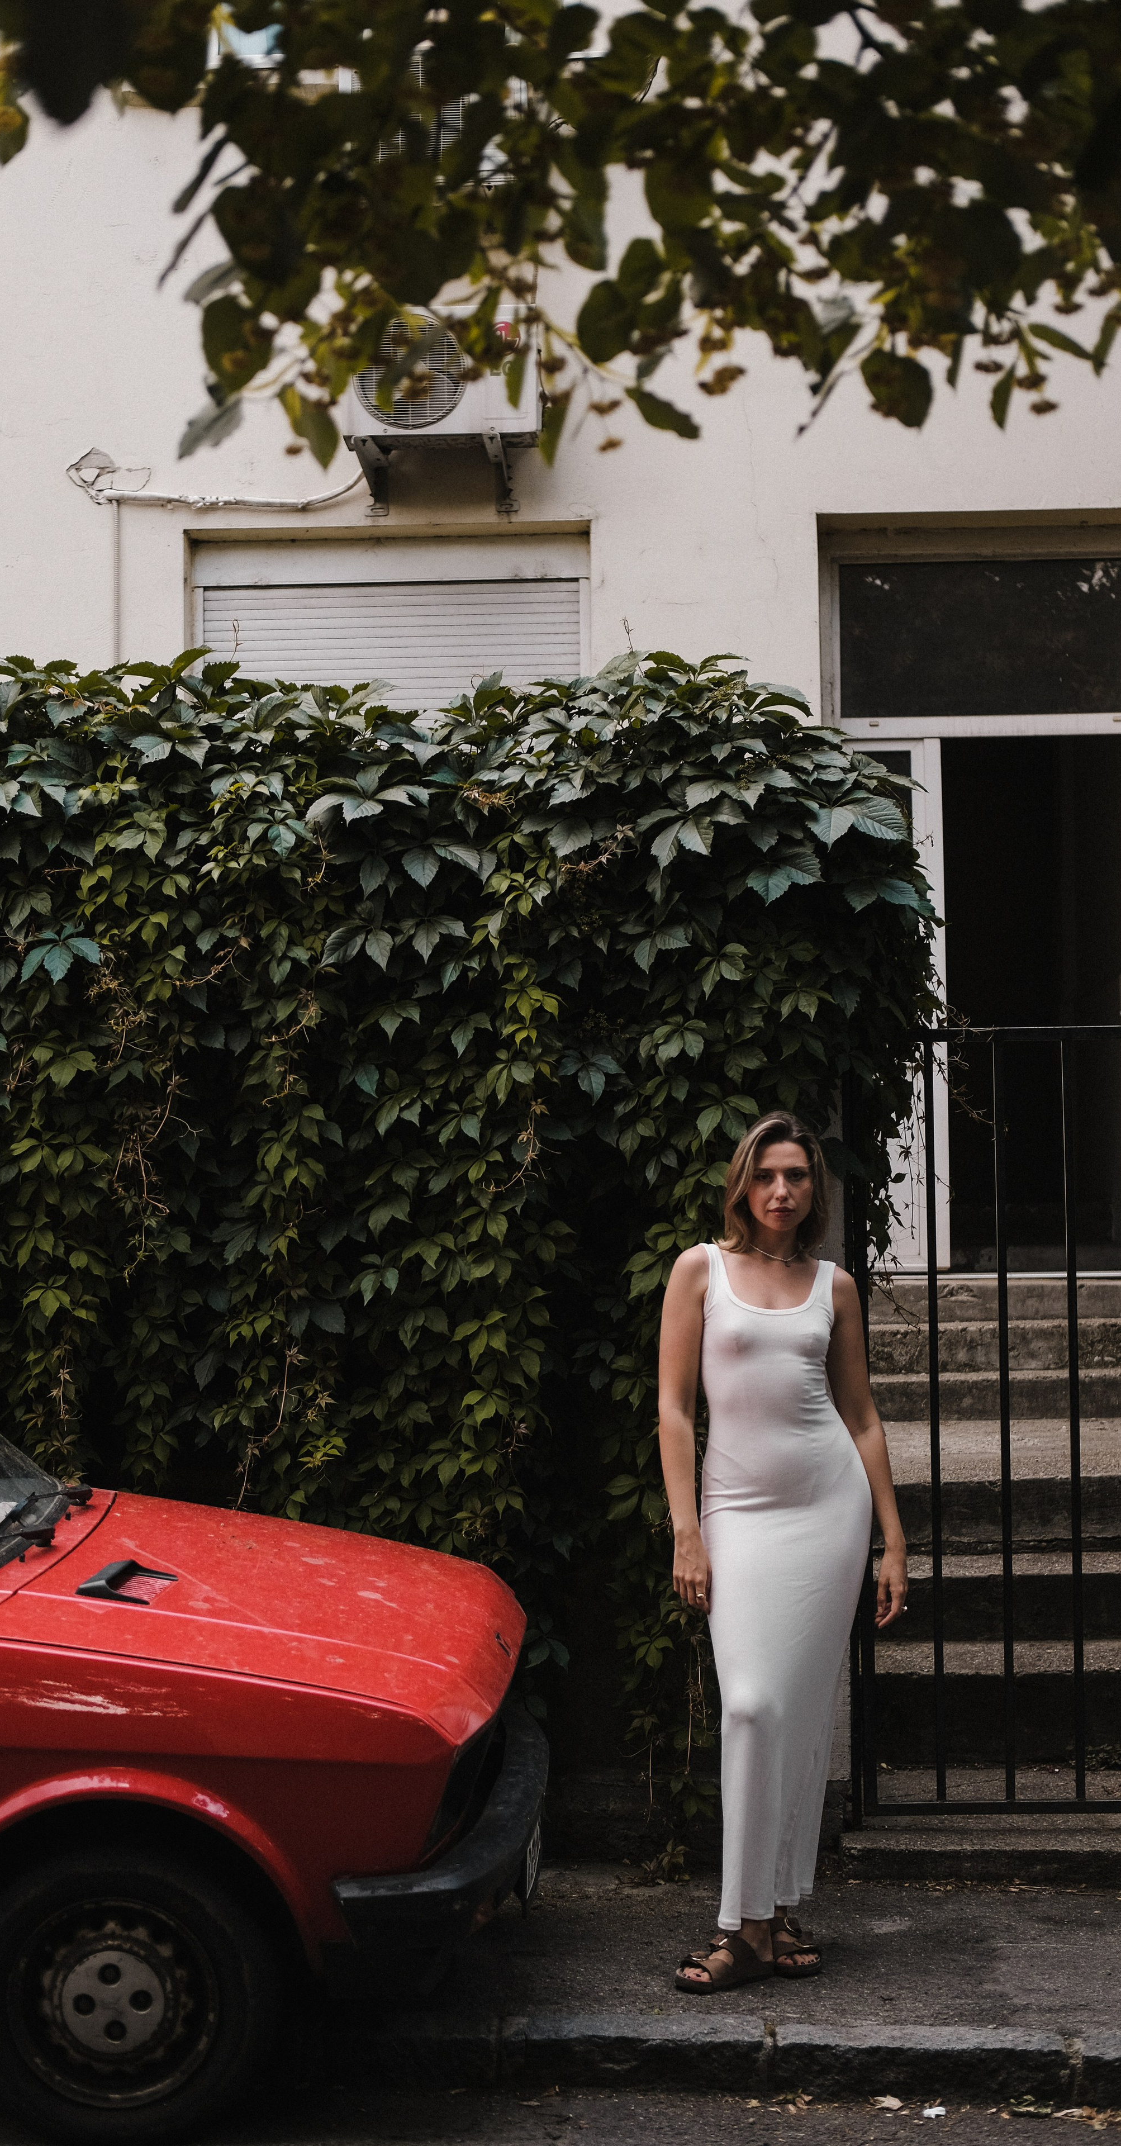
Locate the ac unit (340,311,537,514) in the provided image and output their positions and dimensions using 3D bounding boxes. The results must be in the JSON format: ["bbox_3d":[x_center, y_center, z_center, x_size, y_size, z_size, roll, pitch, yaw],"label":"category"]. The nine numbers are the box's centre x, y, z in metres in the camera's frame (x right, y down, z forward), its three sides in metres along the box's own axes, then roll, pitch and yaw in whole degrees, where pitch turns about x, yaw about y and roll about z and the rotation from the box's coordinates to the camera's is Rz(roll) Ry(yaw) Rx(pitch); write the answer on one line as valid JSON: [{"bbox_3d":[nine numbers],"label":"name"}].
[{"bbox_3d":[-0.448,-2.502,11.980,0.735,0.700,0.320,-1,-3,1],"label":"ac unit"}]

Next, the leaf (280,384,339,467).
[{"bbox_3d":[-0.206,-0.532,2.600,0.045,0.068,0.025,0,-3,-17],"label":"leaf"}]

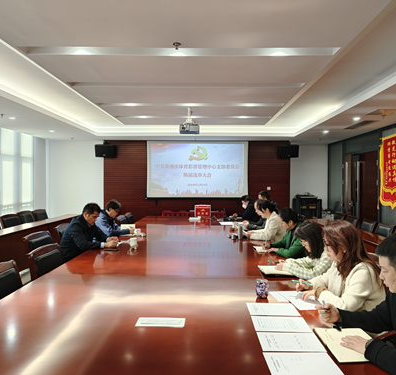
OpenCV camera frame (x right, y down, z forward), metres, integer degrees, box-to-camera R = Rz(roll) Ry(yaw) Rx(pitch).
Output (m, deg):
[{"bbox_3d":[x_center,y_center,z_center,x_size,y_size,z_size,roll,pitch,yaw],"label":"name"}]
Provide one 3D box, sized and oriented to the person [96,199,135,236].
[{"bbox_3d":[-1.281,0.807,4.994,0.710,1.260,0.500,0,1,1],"label":"person"}]

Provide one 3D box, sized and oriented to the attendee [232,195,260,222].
[{"bbox_3d":[1.142,0.803,6.750,0.750,1.270,0.500,0,1,-2],"label":"attendee"}]

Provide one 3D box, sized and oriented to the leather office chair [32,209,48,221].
[{"bbox_3d":[-3.239,0.941,7.342,0.580,0.900,0.550,0,1,1],"label":"leather office chair"}]

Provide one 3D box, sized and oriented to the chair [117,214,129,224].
[{"bbox_3d":[-1.045,0.974,5.720,0.580,0.960,0.500,0,1,1],"label":"chair"}]

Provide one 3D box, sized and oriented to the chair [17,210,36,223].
[{"bbox_3d":[-3.104,0.963,6.420,0.580,0.960,0.500,0,1,1],"label":"chair"}]

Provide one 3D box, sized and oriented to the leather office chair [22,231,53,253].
[{"bbox_3d":[-1.538,1.004,3.740,0.580,0.960,0.500,0,1,1],"label":"leather office chair"}]

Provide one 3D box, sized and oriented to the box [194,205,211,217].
[{"bbox_3d":[0.117,0.533,7.450,0.350,0.270,0.240,0,1,1],"label":"box"}]

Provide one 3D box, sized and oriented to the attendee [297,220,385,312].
[{"bbox_3d":[0.955,0.863,2.154,0.690,1.260,0.480,0,1,1],"label":"attendee"}]

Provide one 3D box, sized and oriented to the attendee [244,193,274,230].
[{"bbox_3d":[1.069,0.803,5.441,0.700,1.270,0.500,0,1,1],"label":"attendee"}]

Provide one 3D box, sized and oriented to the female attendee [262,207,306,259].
[{"bbox_3d":[1.006,0.845,3.523,0.690,1.250,0.480,0,1,1],"label":"female attendee"}]

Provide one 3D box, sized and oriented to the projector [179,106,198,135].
[{"bbox_3d":[-0.141,-1.059,5.308,0.320,0.420,0.280,0,1,1],"label":"projector"}]

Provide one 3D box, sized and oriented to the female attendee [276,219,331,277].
[{"bbox_3d":[1.069,0.896,2.950,0.780,1.200,0.520,0,1,1],"label":"female attendee"}]

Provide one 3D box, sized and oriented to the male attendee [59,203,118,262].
[{"bbox_3d":[-1.315,0.815,3.945,0.720,1.280,0.530,0,1,1],"label":"male attendee"}]

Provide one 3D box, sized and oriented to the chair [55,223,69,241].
[{"bbox_3d":[-1.546,0.993,4.480,0.580,0.960,0.500,0,1,1],"label":"chair"}]

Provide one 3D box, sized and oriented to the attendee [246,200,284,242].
[{"bbox_3d":[0.998,0.824,4.473,0.690,1.260,0.480,0,1,1],"label":"attendee"}]

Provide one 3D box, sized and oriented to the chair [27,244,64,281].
[{"bbox_3d":[-1.101,1.016,2.950,0.580,0.960,0.500,0,1,1],"label":"chair"}]

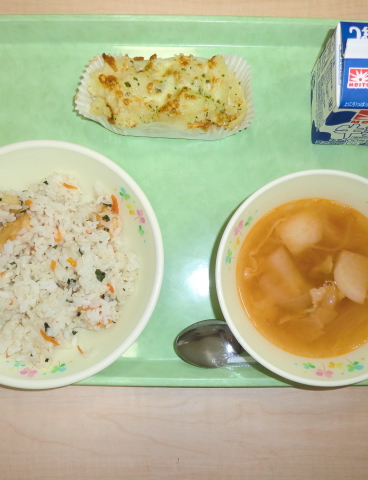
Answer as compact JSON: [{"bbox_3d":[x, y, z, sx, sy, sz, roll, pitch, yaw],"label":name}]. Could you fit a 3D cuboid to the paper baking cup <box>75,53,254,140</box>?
[{"bbox_3d":[-0.013,-0.105,0.355,0.129,0.035,0.060,2,83,1],"label":"paper baking cup"}]

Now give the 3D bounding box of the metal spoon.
[{"bbox_3d":[0.076,0.068,0.339,0.166,0.020,0.035,-4,83,1],"label":"metal spoon"}]

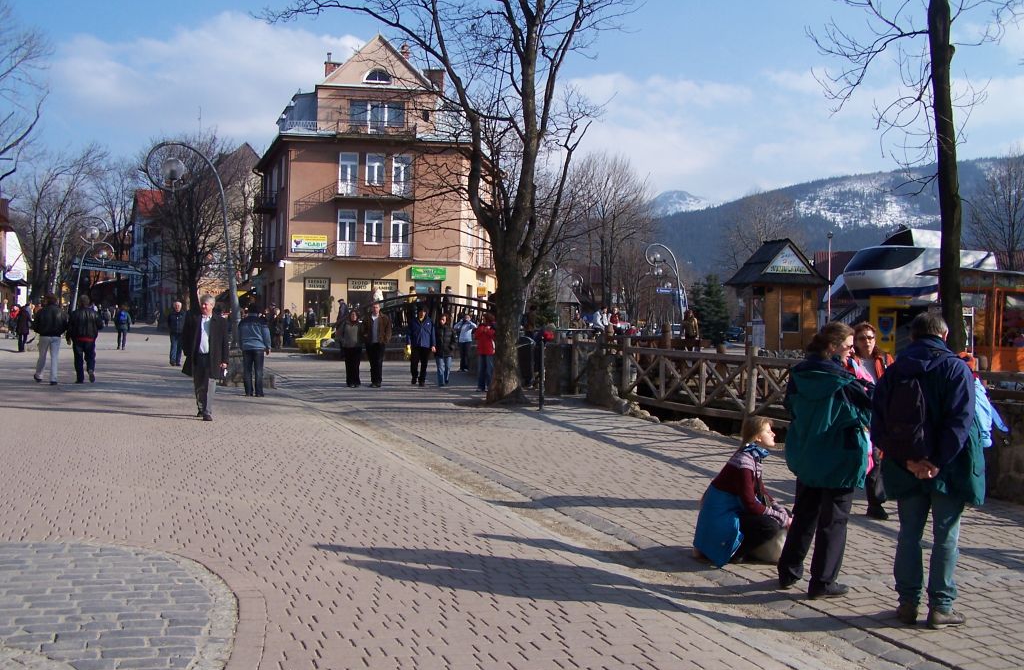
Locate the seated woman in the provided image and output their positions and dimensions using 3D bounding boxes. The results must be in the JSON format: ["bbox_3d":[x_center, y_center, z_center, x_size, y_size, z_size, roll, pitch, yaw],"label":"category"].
[{"bbox_3d":[1.599,1.086,7.800,0.720,1.030,0.520,1,0,14],"label":"seated woman"}]

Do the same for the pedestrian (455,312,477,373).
[{"bbox_3d":[-1.282,0.186,31.000,0.580,1.641,0.420,1,1,-5],"label":"pedestrian"}]

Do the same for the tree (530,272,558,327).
[{"bbox_3d":[1.450,-1.100,51.000,1.600,3.600,1.600,1,-1,0],"label":"tree"}]

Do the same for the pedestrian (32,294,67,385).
[{"bbox_3d":[-9.052,0.083,22.000,0.640,1.771,0.500,1,1,-5],"label":"pedestrian"}]

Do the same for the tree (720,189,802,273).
[{"bbox_3d":[19.976,-5.564,90.000,7.000,12.170,7.000,1,1,0],"label":"tree"}]

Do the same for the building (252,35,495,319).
[{"bbox_3d":[-7.600,-7.500,62.000,13.200,15.700,10.300,1,-1,-5],"label":"building"}]

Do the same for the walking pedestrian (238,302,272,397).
[{"bbox_3d":[-4.664,0.225,20.400,0.600,1.775,0.400,1,1,-2],"label":"walking pedestrian"}]

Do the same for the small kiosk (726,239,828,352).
[{"bbox_3d":[9.950,-1.450,42.000,3.100,4.200,2.900,2,-1,-12],"label":"small kiosk"}]

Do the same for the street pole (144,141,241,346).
[{"bbox_3d":[-6.800,-1.954,24.000,2.150,4.500,0.500,1,0,-22],"label":"street pole"}]

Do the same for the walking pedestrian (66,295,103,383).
[{"bbox_3d":[-8.560,0.090,22.500,0.640,1.760,0.500,2,-1,-18],"label":"walking pedestrian"}]

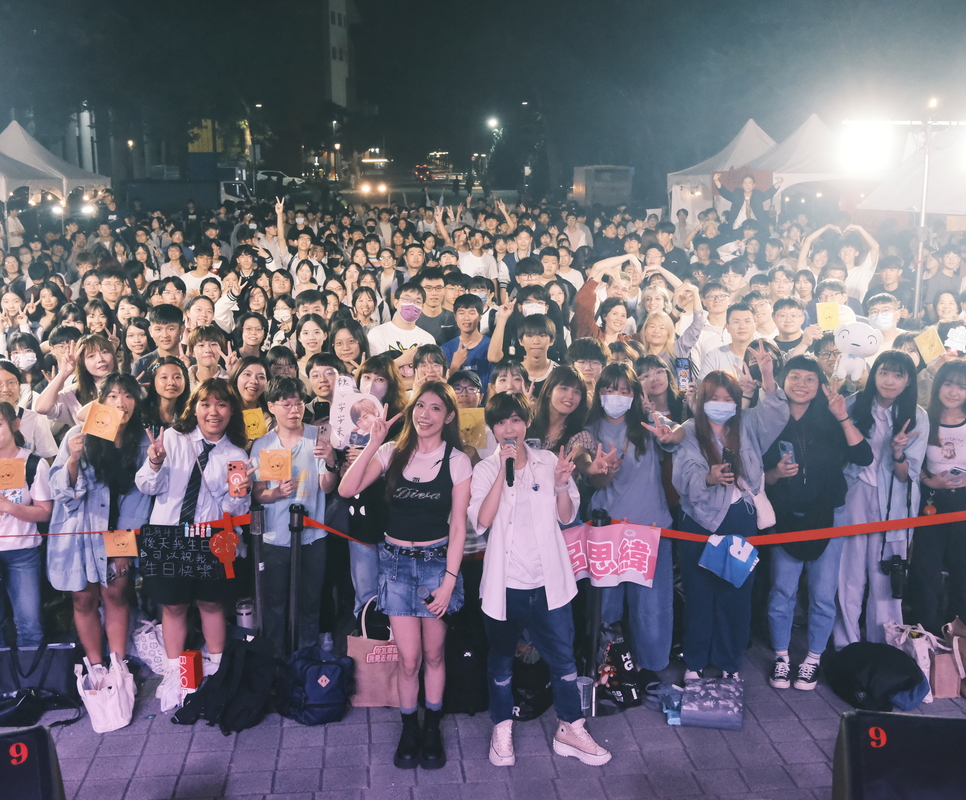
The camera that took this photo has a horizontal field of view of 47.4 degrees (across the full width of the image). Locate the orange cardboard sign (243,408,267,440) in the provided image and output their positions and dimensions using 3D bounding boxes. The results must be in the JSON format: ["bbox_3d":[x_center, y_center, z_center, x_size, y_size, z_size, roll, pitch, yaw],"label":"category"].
[{"bbox_3d":[-1.104,0.116,5.331,0.105,0.145,0.006,-12,7,-11],"label":"orange cardboard sign"}]

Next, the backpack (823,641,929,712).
[{"bbox_3d":[1.935,1.313,5.407,0.460,0.280,0.380,2,12,10],"label":"backpack"}]

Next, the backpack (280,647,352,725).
[{"bbox_3d":[-0.796,1.313,5.227,0.310,0.350,0.210,-5,13,-22],"label":"backpack"}]

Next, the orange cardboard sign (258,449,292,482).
[{"bbox_3d":[-0.889,0.279,4.721,0.140,0.142,0.007,-3,5,-11],"label":"orange cardboard sign"}]

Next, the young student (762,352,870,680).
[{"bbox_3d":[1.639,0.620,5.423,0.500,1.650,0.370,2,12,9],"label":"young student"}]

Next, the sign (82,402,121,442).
[{"bbox_3d":[-1.762,0.102,5.100,0.155,0.155,0.012,18,-7,-13],"label":"sign"}]

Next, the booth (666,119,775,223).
[{"bbox_3d":[6.222,-4.655,25.728,3.000,3.690,3.000,-2,12,-10],"label":"booth"}]

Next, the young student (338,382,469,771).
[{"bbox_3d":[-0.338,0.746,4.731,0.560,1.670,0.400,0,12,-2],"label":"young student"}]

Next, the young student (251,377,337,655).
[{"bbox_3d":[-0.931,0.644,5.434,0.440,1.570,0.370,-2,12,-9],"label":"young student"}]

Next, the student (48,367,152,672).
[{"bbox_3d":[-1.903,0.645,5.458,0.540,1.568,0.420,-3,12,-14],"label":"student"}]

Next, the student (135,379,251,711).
[{"bbox_3d":[-1.387,0.670,5.290,0.520,1.575,0.400,-2,12,-9],"label":"student"}]

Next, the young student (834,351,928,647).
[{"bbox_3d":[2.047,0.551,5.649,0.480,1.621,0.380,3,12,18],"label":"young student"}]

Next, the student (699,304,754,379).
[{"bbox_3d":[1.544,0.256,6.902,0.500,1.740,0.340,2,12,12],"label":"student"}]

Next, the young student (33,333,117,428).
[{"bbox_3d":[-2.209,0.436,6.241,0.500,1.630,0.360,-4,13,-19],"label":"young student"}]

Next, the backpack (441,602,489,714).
[{"bbox_3d":[-0.080,1.217,5.262,0.330,0.500,0.200,-1,12,-1],"label":"backpack"}]

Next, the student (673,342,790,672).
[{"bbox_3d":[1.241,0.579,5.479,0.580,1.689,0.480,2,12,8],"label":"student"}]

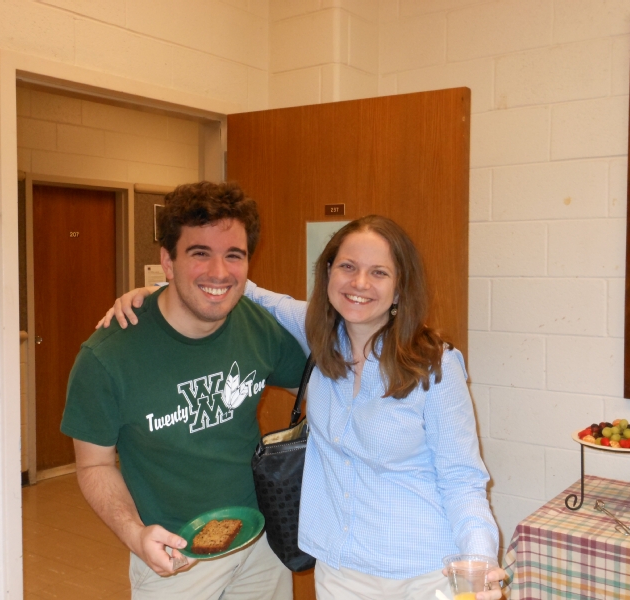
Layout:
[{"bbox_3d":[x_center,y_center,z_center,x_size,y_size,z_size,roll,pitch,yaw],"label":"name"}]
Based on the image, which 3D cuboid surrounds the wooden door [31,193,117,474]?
[{"bbox_3d":[-1.752,0.204,5.554,0.045,2.039,0.803,2,3,38],"label":"wooden door"}]

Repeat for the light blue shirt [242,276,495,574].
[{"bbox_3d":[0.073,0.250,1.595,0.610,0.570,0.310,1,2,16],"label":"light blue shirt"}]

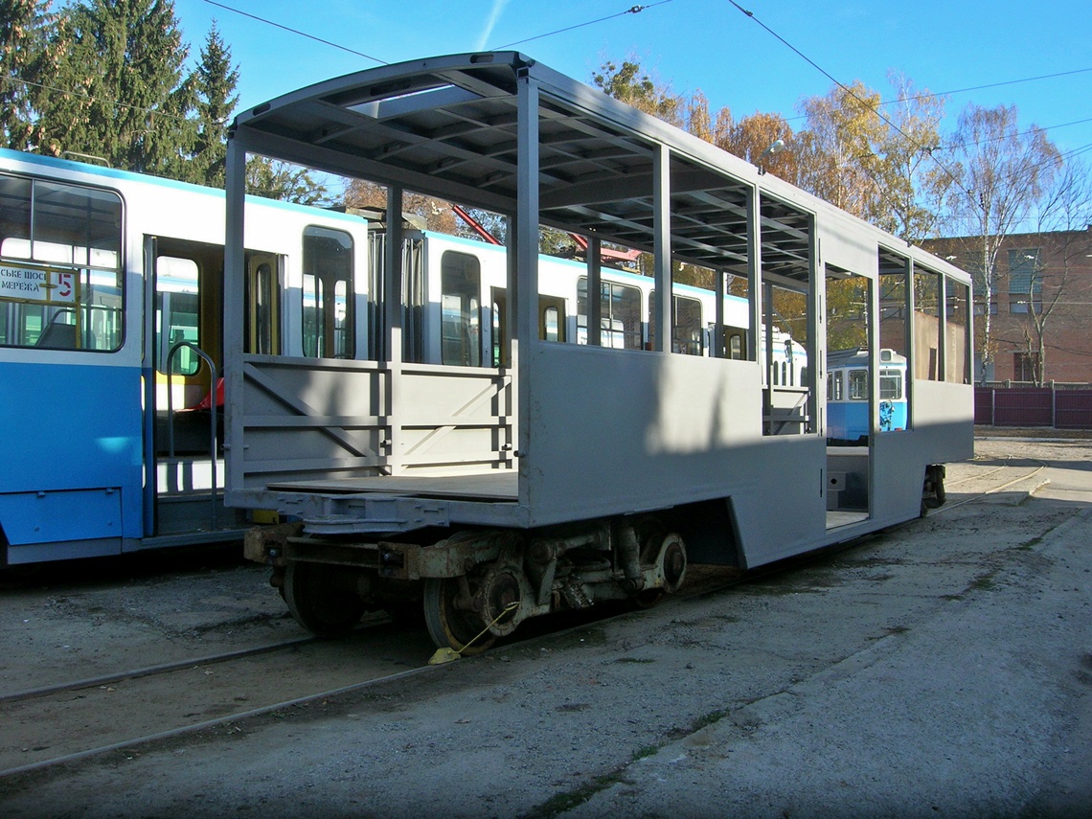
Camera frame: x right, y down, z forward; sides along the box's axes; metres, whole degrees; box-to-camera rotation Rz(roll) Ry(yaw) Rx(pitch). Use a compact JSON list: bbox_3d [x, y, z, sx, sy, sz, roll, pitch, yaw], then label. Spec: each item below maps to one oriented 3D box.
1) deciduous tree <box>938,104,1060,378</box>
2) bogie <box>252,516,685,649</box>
[{"bbox_3d":[25.700,-8.300,61.000,7.200,18.000,7.000,0,0,0],"label":"deciduous tree"},{"bbox_3d":[-0.416,1.032,7.288,1.800,0.820,2.950,0,0,34],"label":"bogie"}]

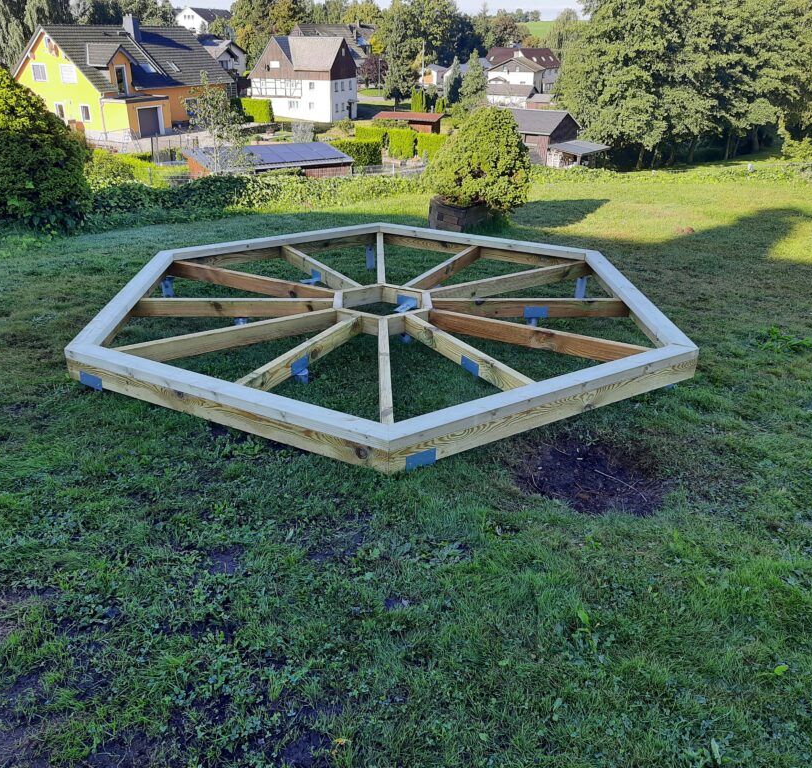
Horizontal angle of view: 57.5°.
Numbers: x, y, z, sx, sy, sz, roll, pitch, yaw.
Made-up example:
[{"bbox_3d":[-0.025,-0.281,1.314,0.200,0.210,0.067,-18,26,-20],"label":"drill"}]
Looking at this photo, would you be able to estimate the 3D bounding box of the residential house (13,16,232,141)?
[{"bbox_3d":[-23.451,-27.778,65.921,11.550,9.050,17.500,11,27,20],"label":"residential house"}]

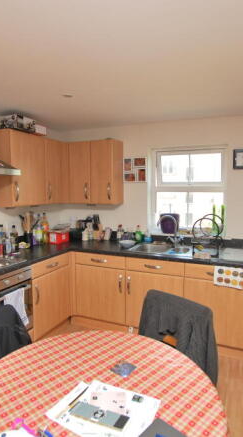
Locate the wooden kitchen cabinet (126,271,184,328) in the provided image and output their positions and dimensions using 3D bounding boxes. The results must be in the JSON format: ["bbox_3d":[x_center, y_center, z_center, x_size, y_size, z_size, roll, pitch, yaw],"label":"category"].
[{"bbox_3d":[0.422,0.818,2.964,0.600,0.600,0.520,2,6,23],"label":"wooden kitchen cabinet"}]

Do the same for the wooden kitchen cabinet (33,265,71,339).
[{"bbox_3d":[-0.953,0.818,2.855,0.573,0.594,0.570,2,5,23],"label":"wooden kitchen cabinet"}]

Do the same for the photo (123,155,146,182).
[{"bbox_3d":[0.158,-0.577,3.259,0.304,0.304,0.025,2,5,23],"label":"photo"}]

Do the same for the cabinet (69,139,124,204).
[{"bbox_3d":[-0.303,-0.524,3.304,0.591,0.709,0.306,2,5,23],"label":"cabinet"}]

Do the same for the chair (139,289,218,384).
[{"bbox_3d":[0.175,0.927,1.441,0.430,0.915,0.500,5,7,42],"label":"chair"}]

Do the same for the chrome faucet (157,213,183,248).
[{"bbox_3d":[0.531,0.151,3.014,0.233,0.360,0.132,0,5,-3],"label":"chrome faucet"}]

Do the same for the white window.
[{"bbox_3d":[0.756,-0.312,3.119,0.832,0.949,0.081,2,5,23],"label":"white window"}]

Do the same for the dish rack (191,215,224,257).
[{"bbox_3d":[0.874,0.174,2.743,0.280,0.380,0.370,2,6,23],"label":"dish rack"}]

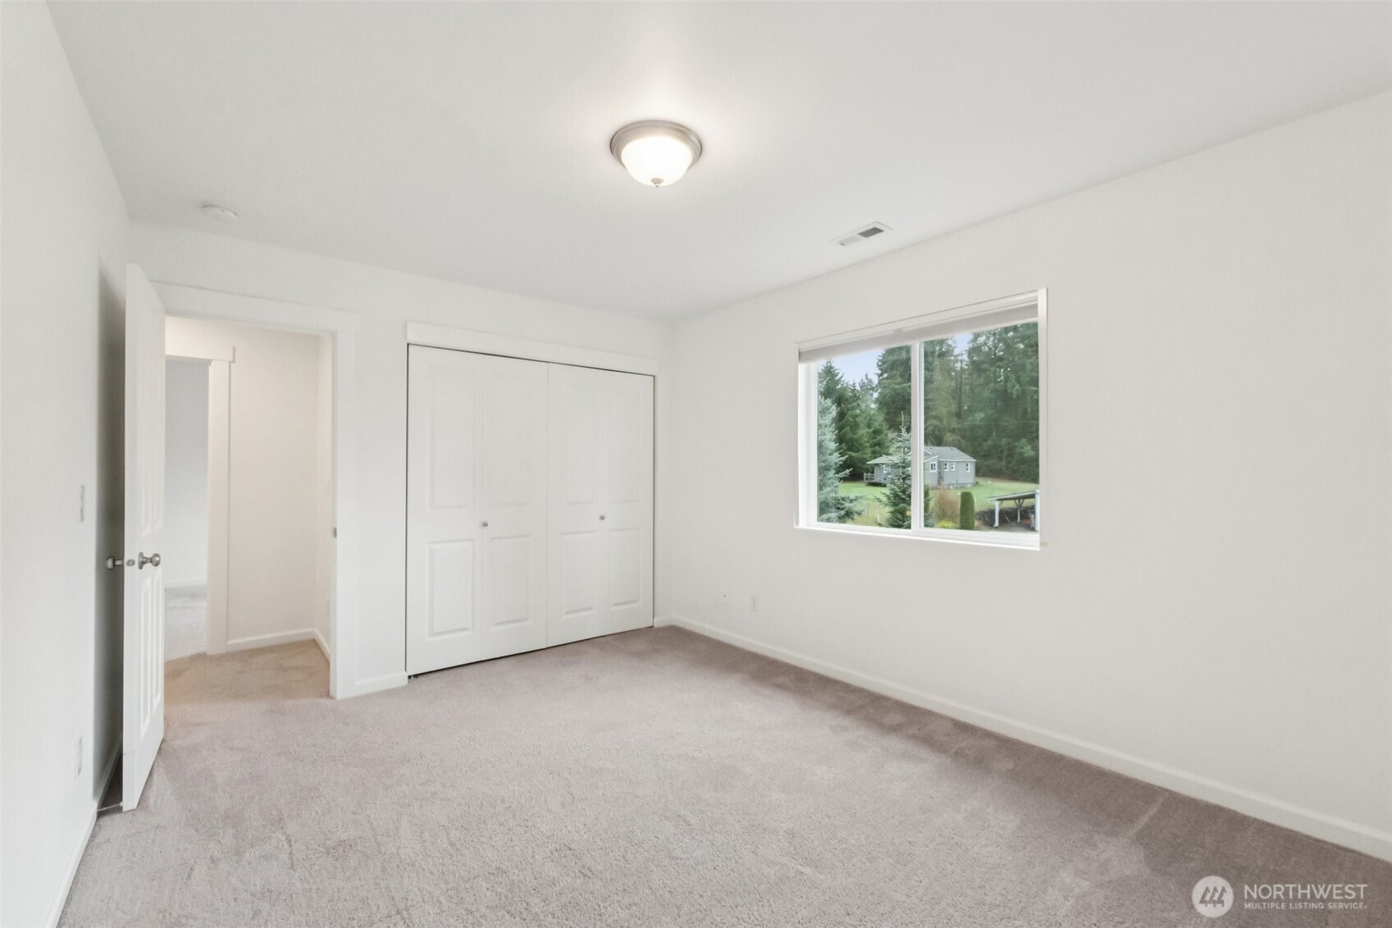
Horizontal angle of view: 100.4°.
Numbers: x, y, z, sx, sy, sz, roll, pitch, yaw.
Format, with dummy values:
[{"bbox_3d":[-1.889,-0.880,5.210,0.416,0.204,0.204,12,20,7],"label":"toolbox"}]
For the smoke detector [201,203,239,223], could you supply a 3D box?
[{"bbox_3d":[-2.196,-1.147,2.673,0.138,0.041,0.138,1,-1,-40],"label":"smoke detector"}]

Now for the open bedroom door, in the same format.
[{"bbox_3d":[-2.300,0.270,2.433,0.043,2.023,0.711,0,-1,-36],"label":"open bedroom door"}]

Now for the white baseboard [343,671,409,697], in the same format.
[{"bbox_3d":[-1.835,1.275,3.377,0.291,0.077,0.015,1,-1,-40],"label":"white baseboard"}]

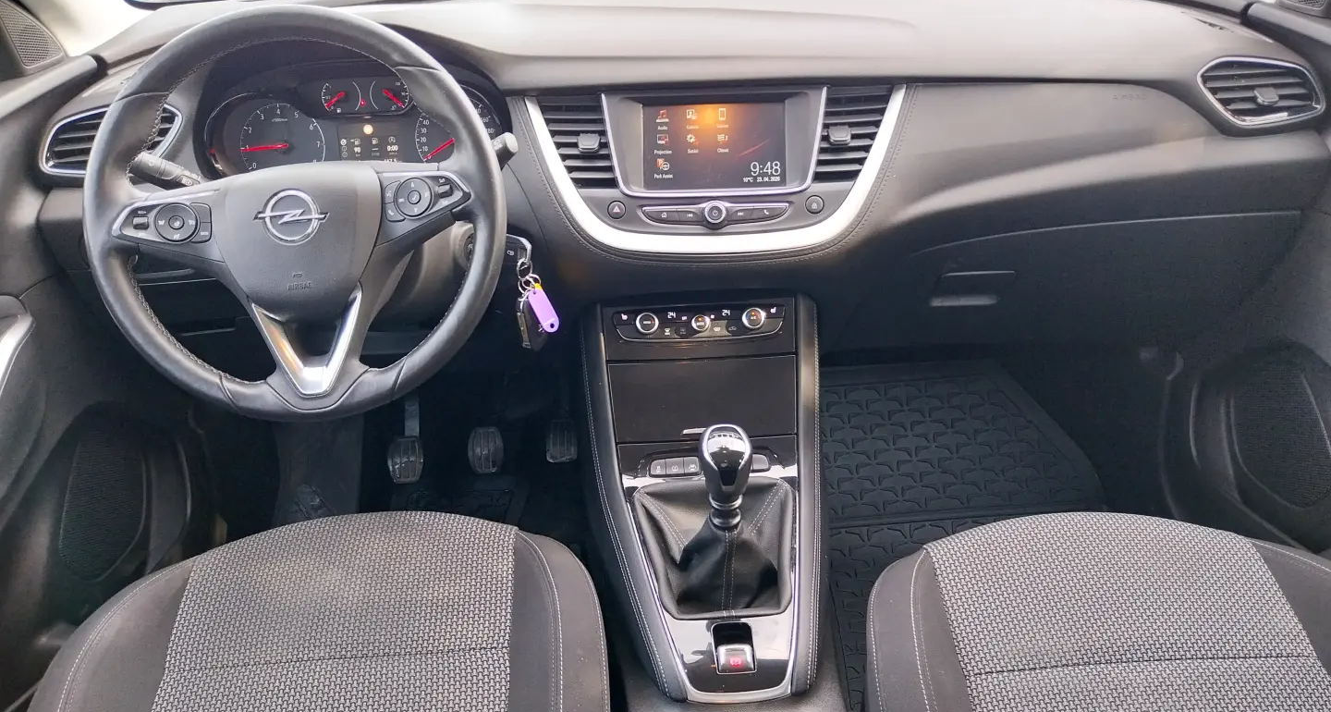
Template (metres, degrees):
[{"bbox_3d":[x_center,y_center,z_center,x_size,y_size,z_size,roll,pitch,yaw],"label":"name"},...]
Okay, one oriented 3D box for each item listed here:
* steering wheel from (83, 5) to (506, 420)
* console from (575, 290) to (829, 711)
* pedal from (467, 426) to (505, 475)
[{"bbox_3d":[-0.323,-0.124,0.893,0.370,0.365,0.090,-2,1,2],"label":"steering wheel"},{"bbox_3d":[0.056,0.133,0.982,0.230,0.250,0.420,-2,28,2],"label":"console"},{"bbox_3d":[-0.270,0.142,1.512,0.055,0.075,0.030,-2,-5,2],"label":"pedal"}]

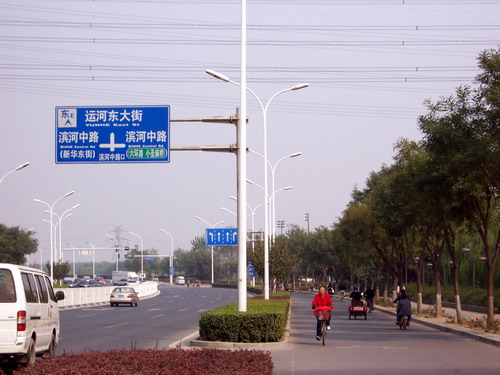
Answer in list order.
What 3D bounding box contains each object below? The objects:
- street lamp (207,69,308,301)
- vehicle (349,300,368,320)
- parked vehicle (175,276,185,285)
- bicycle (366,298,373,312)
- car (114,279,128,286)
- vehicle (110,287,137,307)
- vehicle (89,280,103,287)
[{"bbox_3d":[0.373,0.262,62.300,4.900,11.950,0.350,0,-4,0],"label":"street lamp"},{"bbox_3d":[5.115,5.775,60.600,0.870,1.000,2.100,0,-4,1],"label":"vehicle"},{"bbox_3d":[-14.327,19.275,265.000,1.680,1.720,4.200,1,-4,-12],"label":"parked vehicle"},{"bbox_3d":[7.117,6.828,75.800,0.600,1.050,1.720,0,-4,1],"label":"bicycle"},{"bbox_3d":[-28.422,21.106,285.000,4.100,1.460,1.660,0,-4,-5],"label":"car"},{"bbox_3d":[-9.309,8.120,95.500,1.690,1.450,4.350,0,-4,0],"label":"vehicle"},{"bbox_3d":[-27.162,17.001,226.000,1.720,1.460,4.400,1,-4,-8],"label":"vehicle"}]

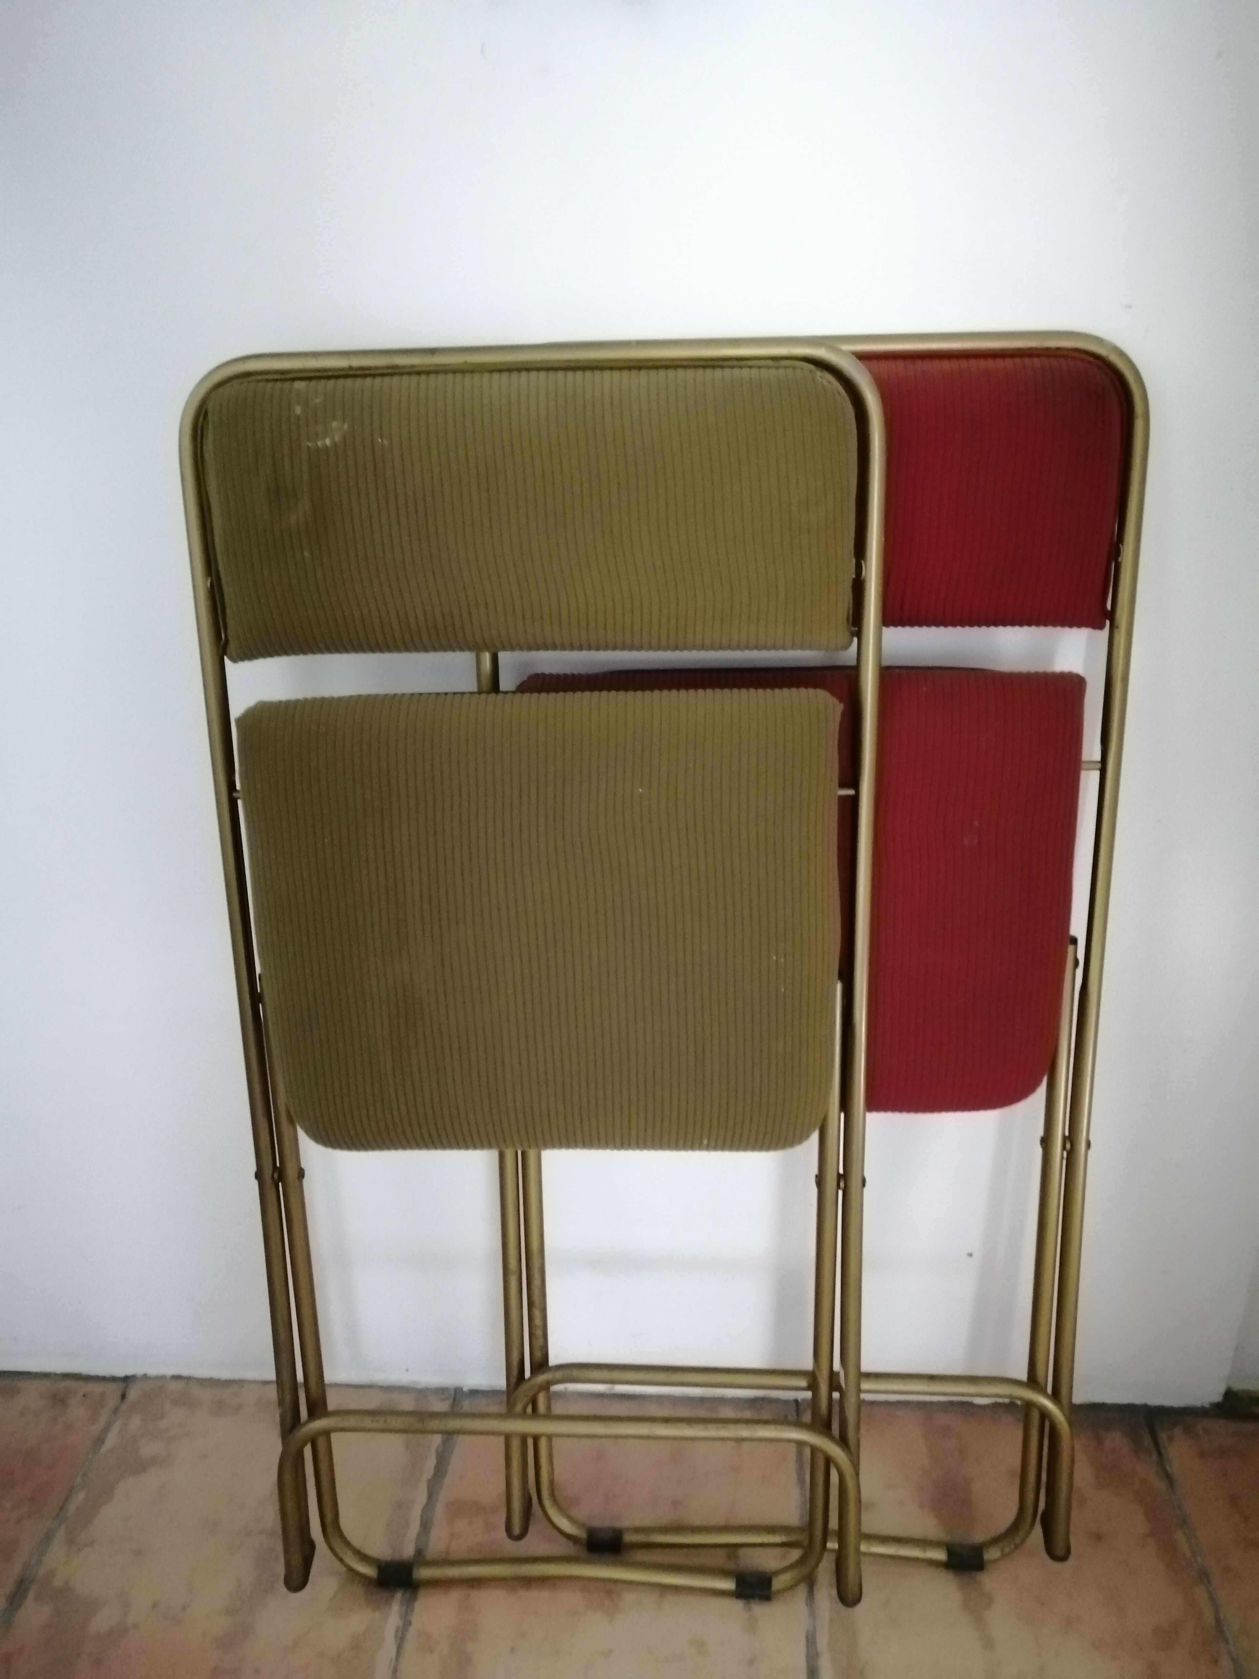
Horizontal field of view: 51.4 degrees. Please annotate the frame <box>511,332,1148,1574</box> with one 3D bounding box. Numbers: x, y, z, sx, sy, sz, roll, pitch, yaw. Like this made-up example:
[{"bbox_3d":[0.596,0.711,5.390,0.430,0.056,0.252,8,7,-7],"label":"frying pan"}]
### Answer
[{"bbox_3d":[0.118,0.120,0.945,0.455,0.919,0.080,0,12,4],"label":"frame"}]

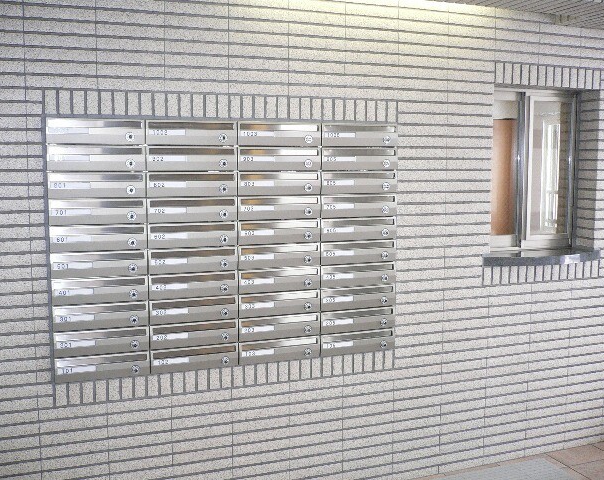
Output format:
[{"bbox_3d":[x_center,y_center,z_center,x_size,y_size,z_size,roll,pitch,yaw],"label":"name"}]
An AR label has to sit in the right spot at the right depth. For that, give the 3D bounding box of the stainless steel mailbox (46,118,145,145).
[{"bbox_3d":[-0.782,-0.409,2.452,0.356,0.099,0.100,-2,7,-20],"label":"stainless steel mailbox"}]

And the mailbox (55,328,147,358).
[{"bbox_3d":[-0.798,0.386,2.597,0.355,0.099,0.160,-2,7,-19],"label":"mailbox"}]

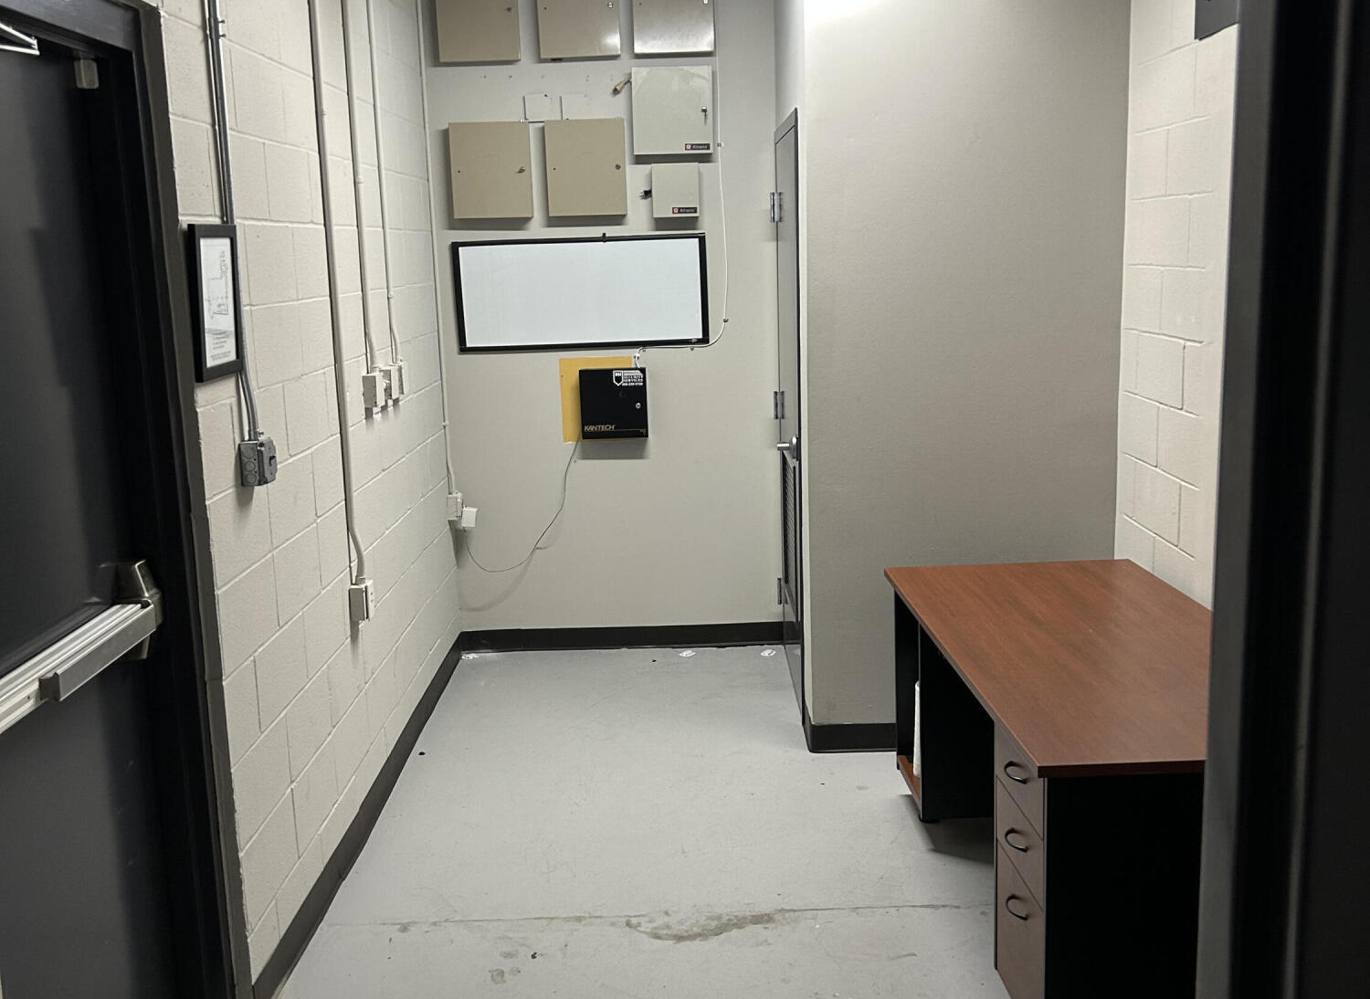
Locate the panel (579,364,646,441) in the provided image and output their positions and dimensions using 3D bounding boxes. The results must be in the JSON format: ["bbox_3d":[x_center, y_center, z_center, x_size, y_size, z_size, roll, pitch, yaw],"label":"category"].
[{"bbox_3d":[-0.303,-0.411,5.898,0.281,0.293,0.090,-2,10,0],"label":"panel"}]

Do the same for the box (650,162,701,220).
[{"bbox_3d":[-0.036,-1.290,5.738,0.190,0.214,0.087,-2,10,0],"label":"box"}]

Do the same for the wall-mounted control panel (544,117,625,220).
[{"bbox_3d":[-0.407,-1.381,5.723,0.322,0.386,0.085,-2,10,0],"label":"wall-mounted control panel"}]

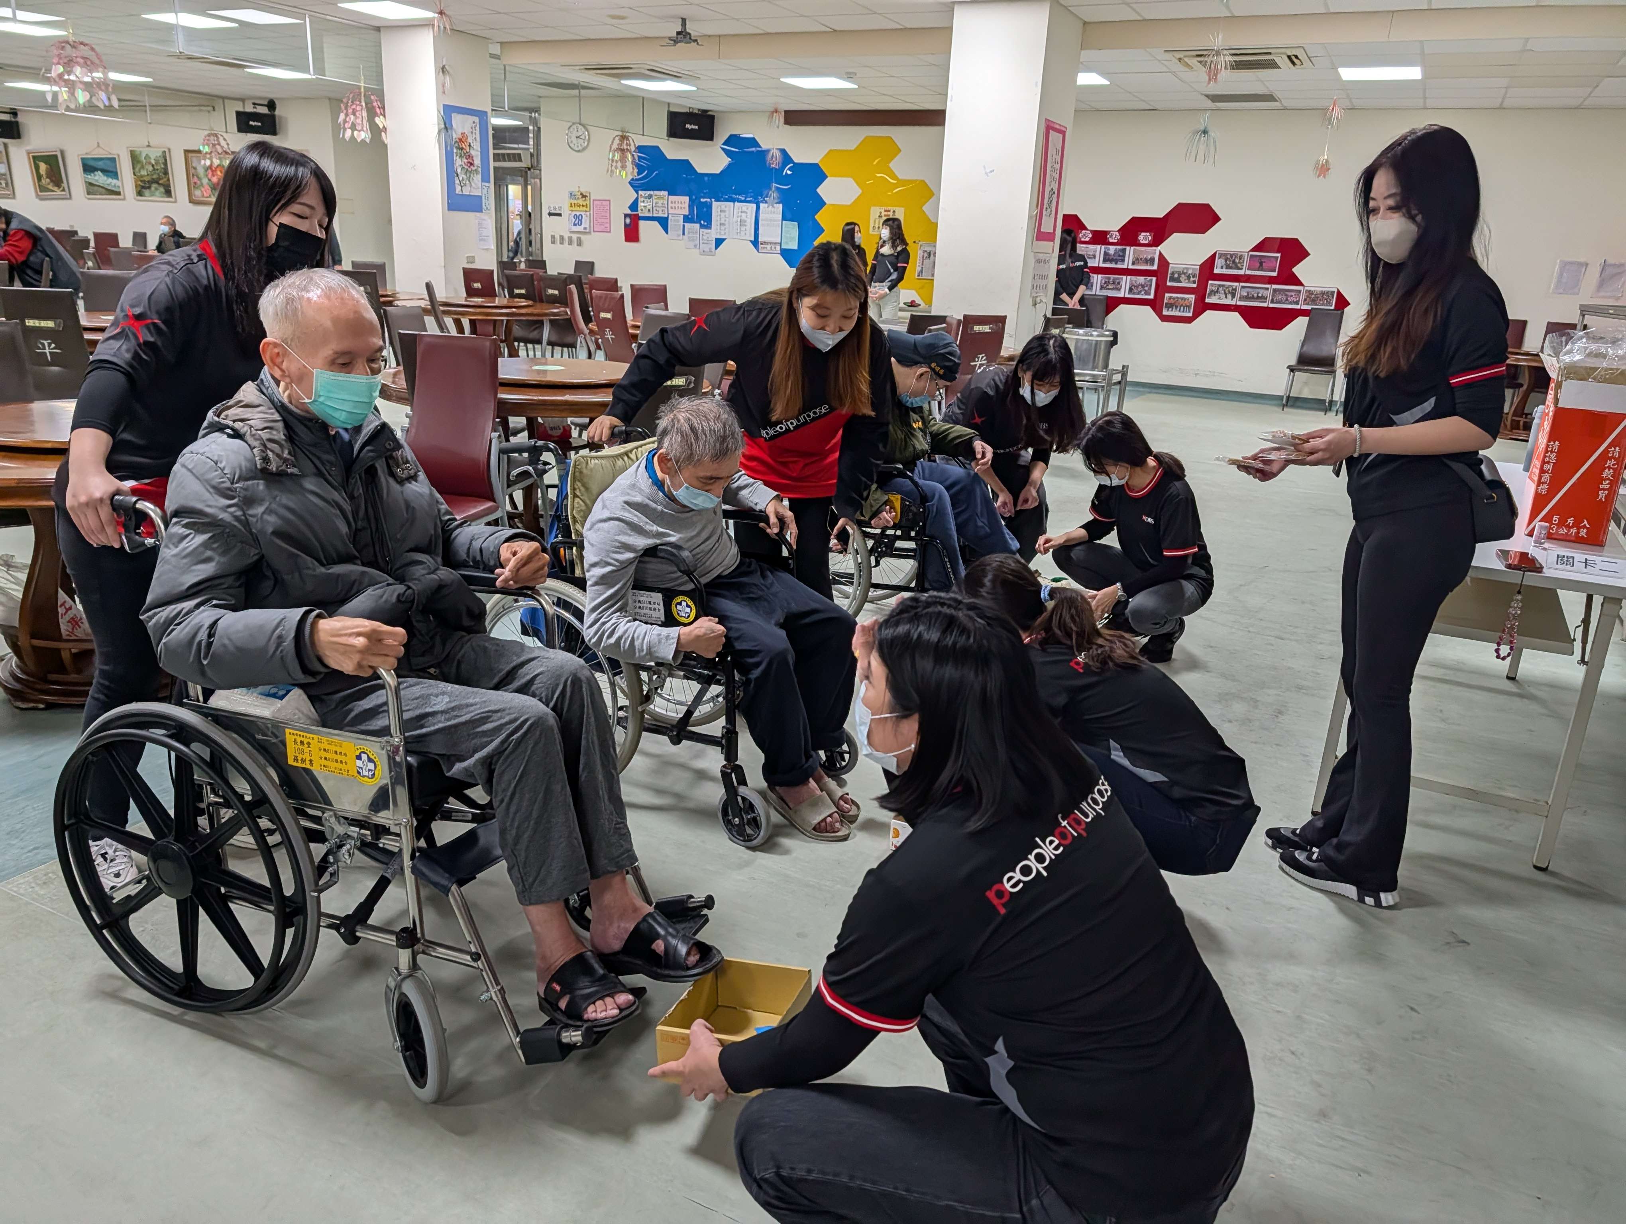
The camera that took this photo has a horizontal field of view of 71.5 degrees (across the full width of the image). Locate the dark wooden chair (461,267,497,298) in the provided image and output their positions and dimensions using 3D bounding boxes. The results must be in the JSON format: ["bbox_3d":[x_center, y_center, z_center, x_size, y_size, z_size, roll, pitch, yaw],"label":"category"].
[{"bbox_3d":[-2.866,-2.547,10.074,0.430,0.980,0.560,5,18,6],"label":"dark wooden chair"}]

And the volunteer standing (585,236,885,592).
[{"bbox_3d":[-0.132,-0.272,2.938,0.700,1.345,0.580,5,18,6],"label":"volunteer standing"}]

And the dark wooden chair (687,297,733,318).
[{"bbox_3d":[-0.622,-1.469,7.083,0.430,0.970,0.560,3,18,0],"label":"dark wooden chair"}]

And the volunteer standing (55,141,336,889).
[{"bbox_3d":[-1.144,-0.113,2.115,0.700,1.440,0.520,13,20,28],"label":"volunteer standing"}]

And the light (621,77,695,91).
[{"bbox_3d":[-1.598,-5.531,11.822,0.610,0.060,0.610,12,20,25],"label":"light"}]

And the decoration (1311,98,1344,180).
[{"bbox_3d":[4.387,-4.026,9.604,0.190,0.660,0.190,12,20,25],"label":"decoration"}]

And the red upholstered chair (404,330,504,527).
[{"bbox_3d":[-1.231,-0.360,3.621,0.440,0.975,0.580,5,18,5],"label":"red upholstered chair"}]

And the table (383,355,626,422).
[{"bbox_3d":[-1.131,-0.684,4.946,1.370,0.760,1.370,12,20,25],"label":"table"}]

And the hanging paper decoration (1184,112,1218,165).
[{"bbox_3d":[1.915,-2.335,5.570,0.165,0.240,0.165,12,20,25],"label":"hanging paper decoration"}]

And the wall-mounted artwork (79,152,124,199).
[{"bbox_3d":[-11.215,-6.866,17.815,1.000,0.650,0.050,12,20,25],"label":"wall-mounted artwork"}]

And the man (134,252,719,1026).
[{"bbox_3d":[-0.608,0.042,1.891,1.000,1.180,0.600,15,22,32],"label":"man"}]

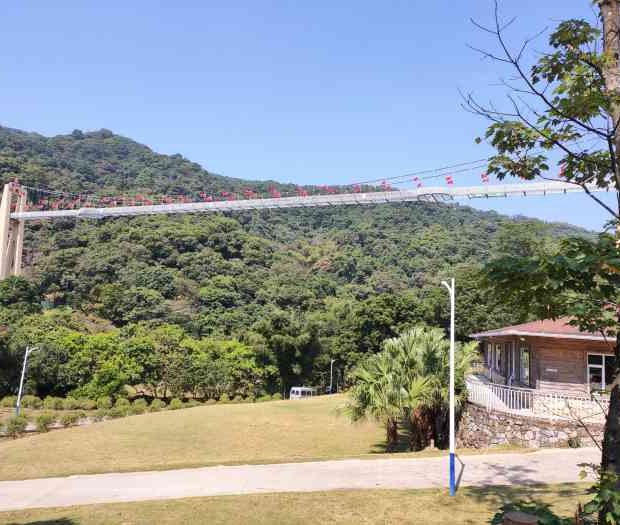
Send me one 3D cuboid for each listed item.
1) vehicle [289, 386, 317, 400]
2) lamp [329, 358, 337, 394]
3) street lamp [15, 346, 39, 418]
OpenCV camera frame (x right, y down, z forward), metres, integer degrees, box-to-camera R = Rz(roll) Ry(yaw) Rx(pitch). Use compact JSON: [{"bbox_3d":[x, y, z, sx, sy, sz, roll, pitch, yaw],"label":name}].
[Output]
[{"bbox_3d":[-0.926,18.773,72.000,4.000,1.920,1.650,10,-12,-41],"label":"vehicle"},{"bbox_3d":[4.051,19.294,84.671,1.200,6.000,0.250,-3,-10,31],"label":"lamp"},{"bbox_3d":[-24.415,10.419,44.002,1.250,6.000,0.250,2,-9,3],"label":"street lamp"}]

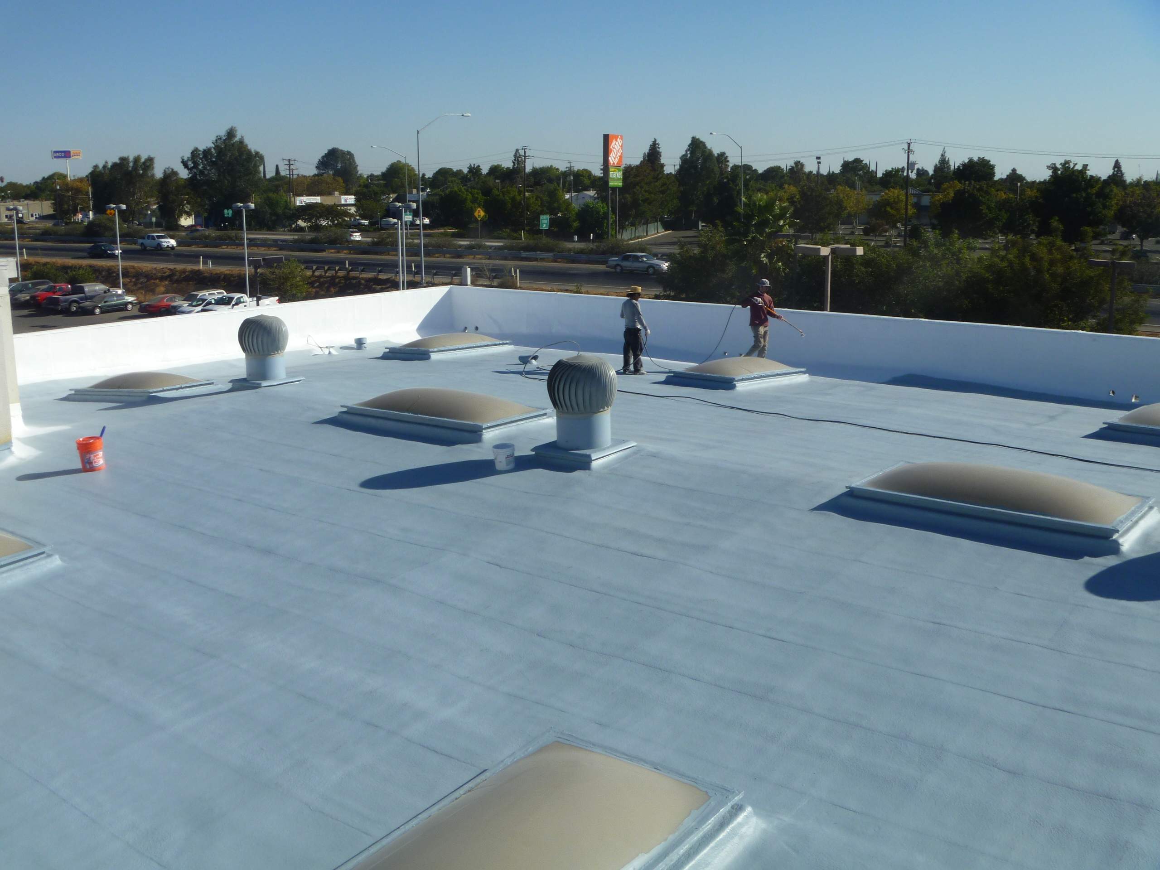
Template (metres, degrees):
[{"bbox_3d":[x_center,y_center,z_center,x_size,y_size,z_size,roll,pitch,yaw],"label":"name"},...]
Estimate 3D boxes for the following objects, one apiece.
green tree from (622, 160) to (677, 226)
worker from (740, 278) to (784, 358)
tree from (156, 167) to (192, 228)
[{"bbox_3d":[11.316,-38.870,191.142,8.800,11.600,8.800,0,11,0],"label":"green tree"},{"bbox_3d":[3.692,-2.274,23.731,0.800,1.720,0.580,5,12,24],"label":"worker"},{"bbox_3d":[-60.182,-35.161,174.050,5.100,9.000,5.100,-4,13,-18],"label":"tree"}]

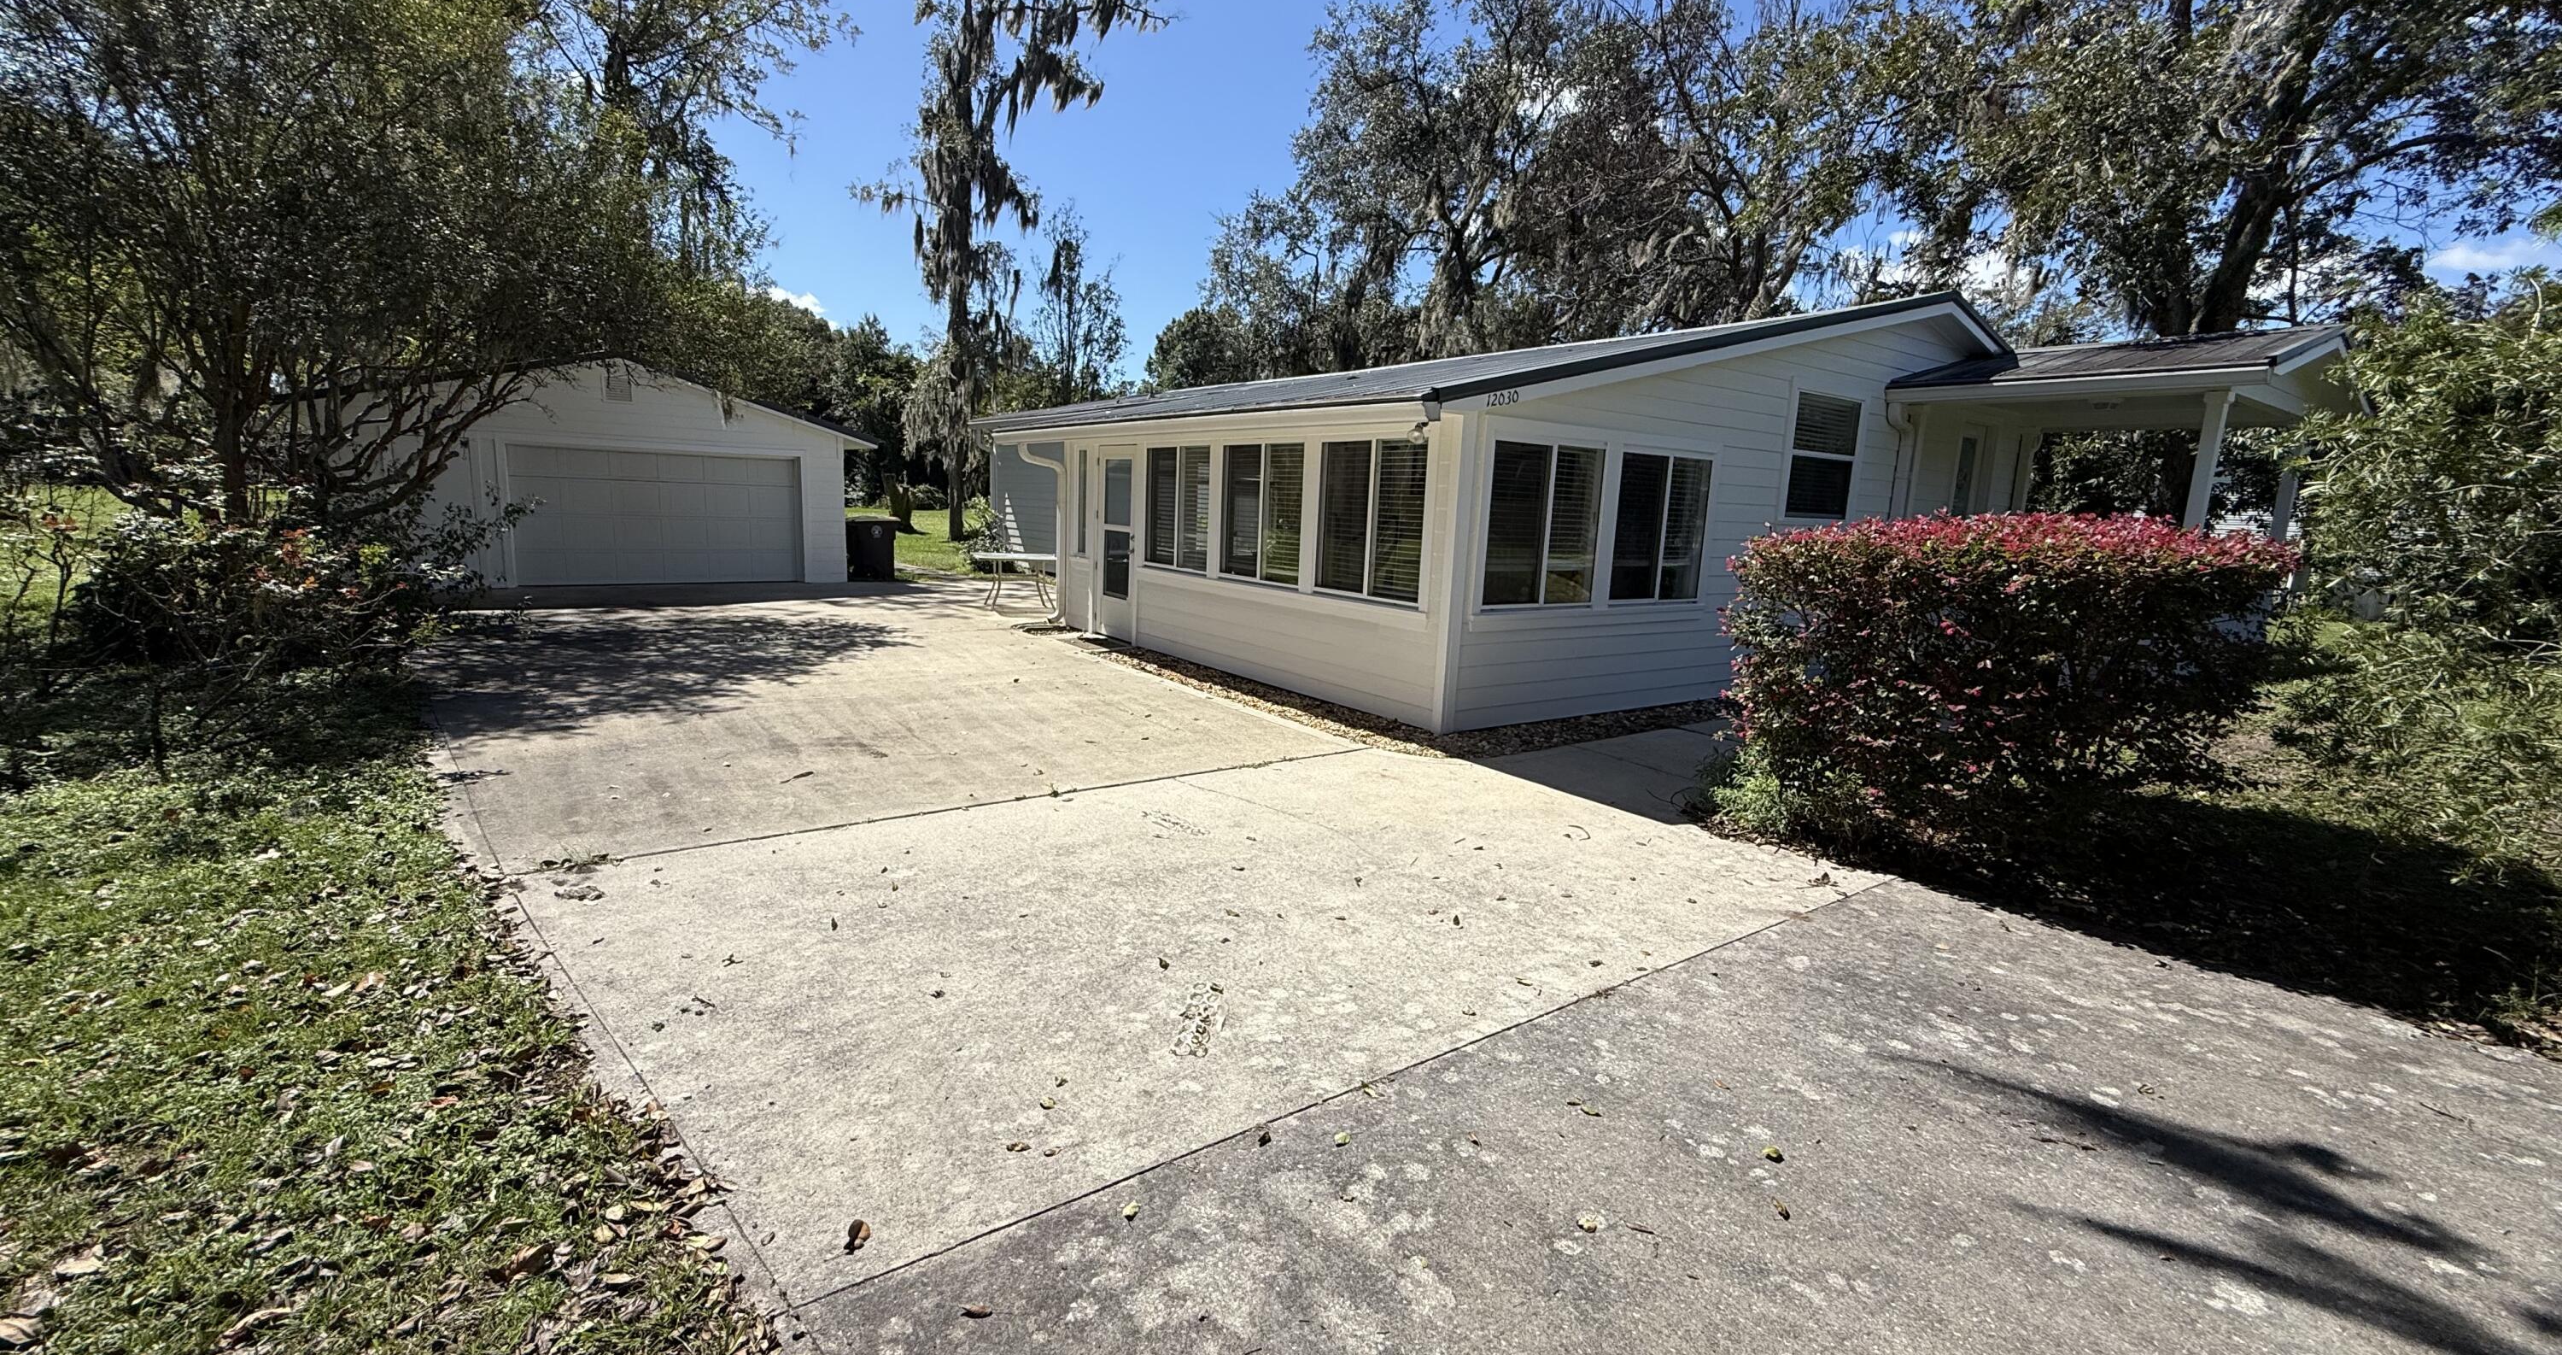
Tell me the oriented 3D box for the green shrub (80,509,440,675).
[{"bbox_3d":[-8.350,-0.764,8.580,2.250,1.220,1.900,-4,12,-35],"label":"green shrub"}]

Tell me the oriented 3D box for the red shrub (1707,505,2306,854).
[{"bbox_3d":[4.388,-0.067,6.228,4.200,1.670,1.400,-4,12,-35],"label":"red shrub"}]

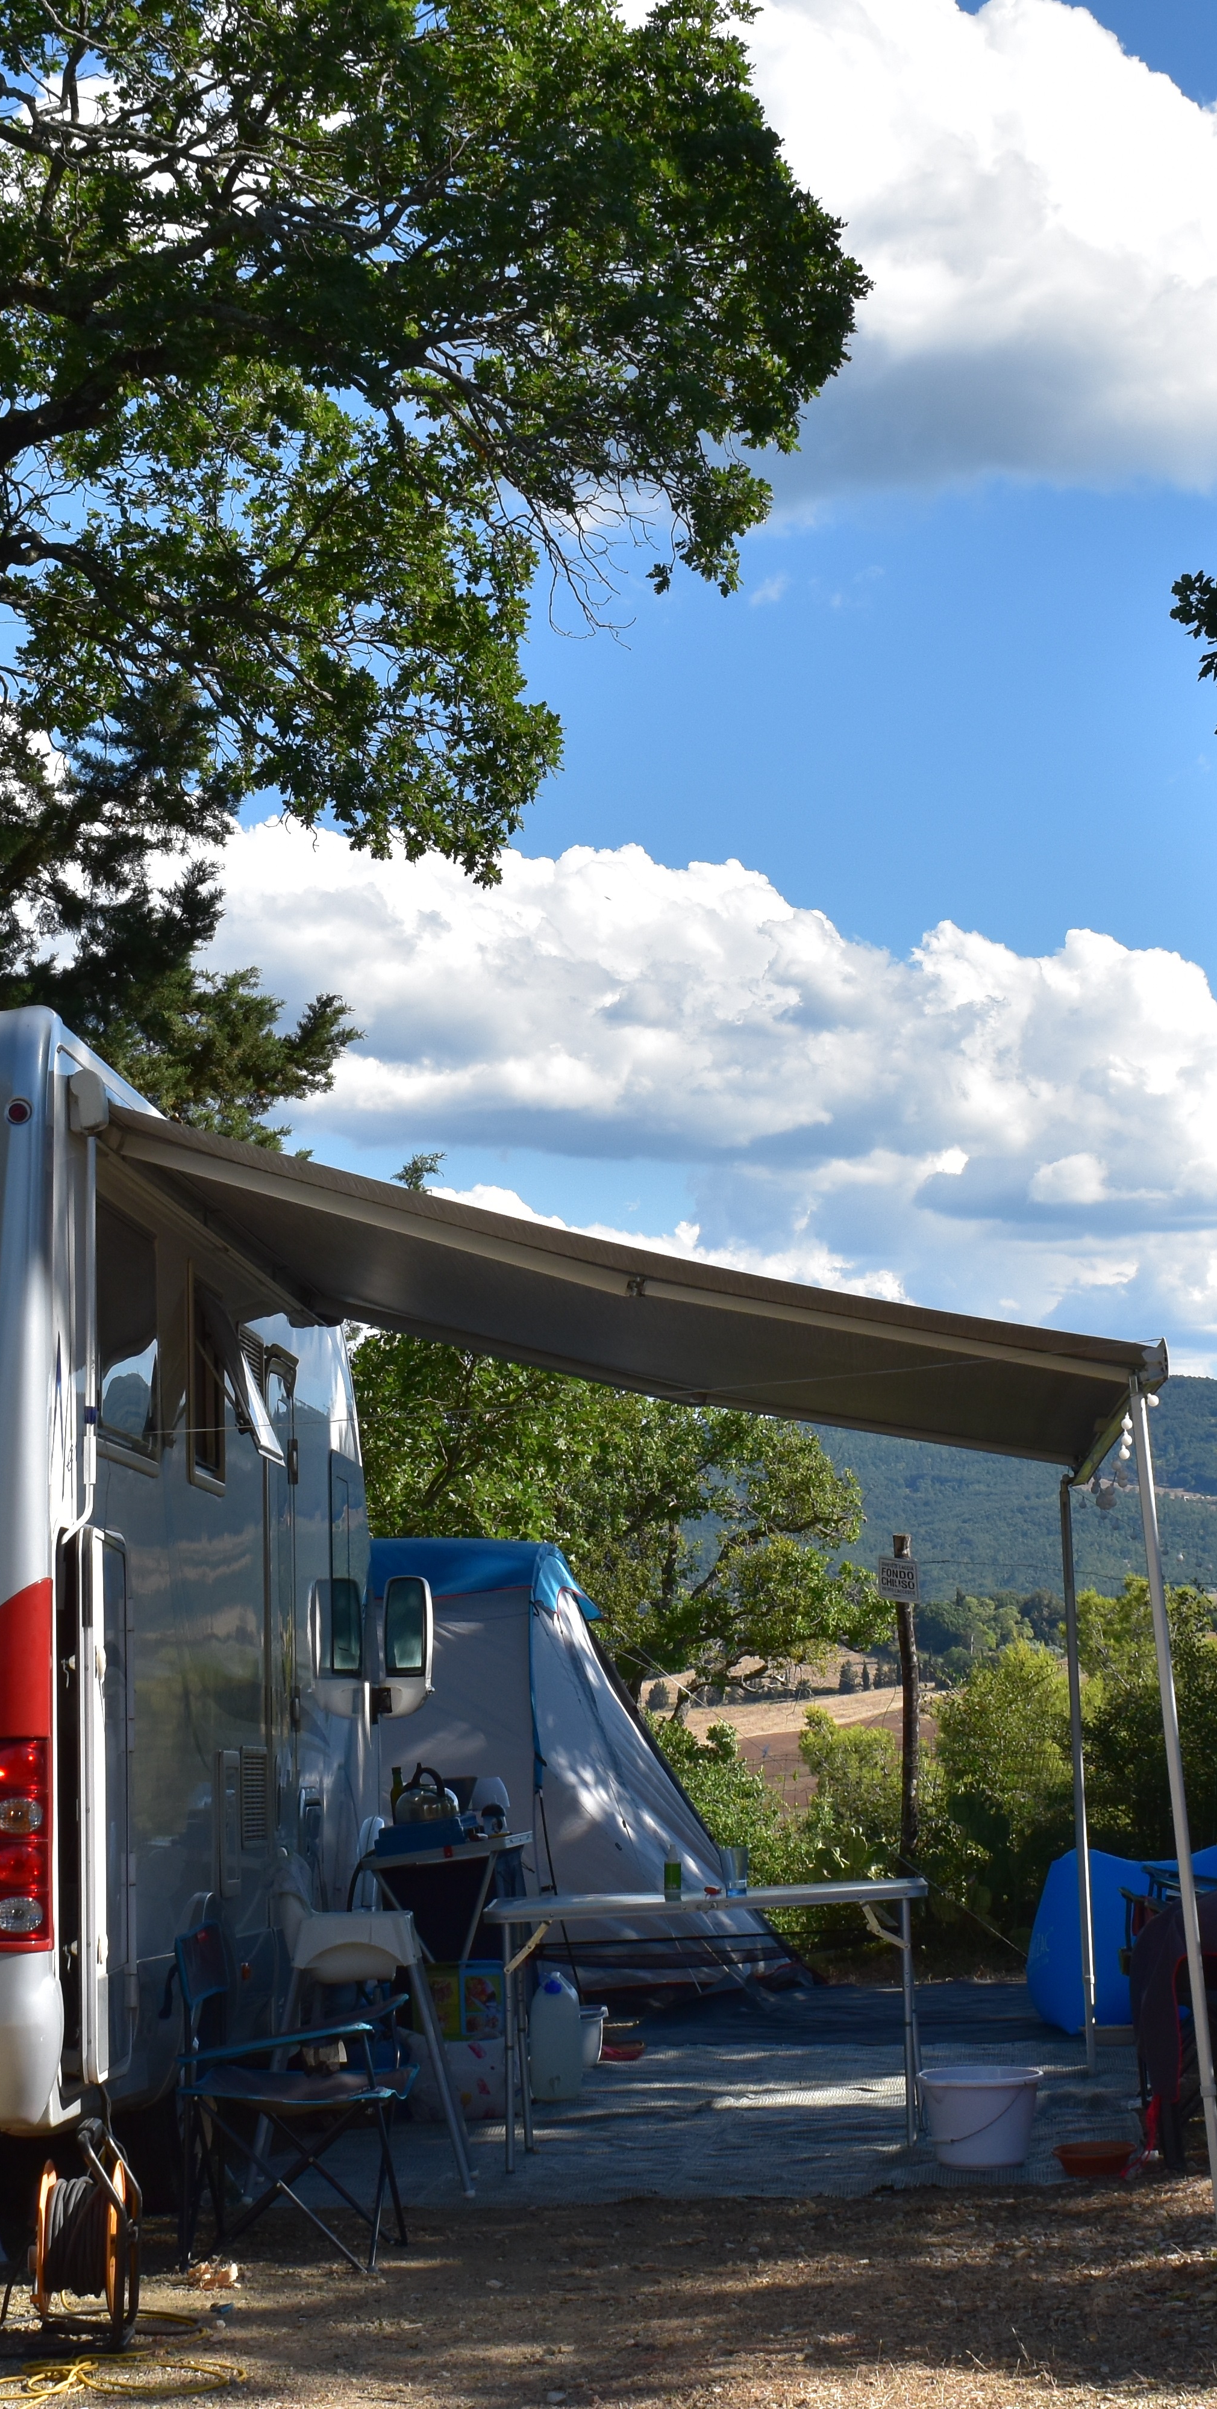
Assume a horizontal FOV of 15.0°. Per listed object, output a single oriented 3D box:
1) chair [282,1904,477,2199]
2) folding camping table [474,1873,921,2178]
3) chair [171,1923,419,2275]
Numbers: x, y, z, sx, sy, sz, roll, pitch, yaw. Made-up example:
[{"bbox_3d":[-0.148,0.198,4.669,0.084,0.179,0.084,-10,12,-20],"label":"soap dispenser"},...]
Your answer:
[{"bbox_3d":[-0.661,2.198,12.407,0.590,0.870,0.570,-1,-7,1],"label":"chair"},{"bbox_3d":[0.289,2.264,12.769,1.200,0.700,0.600,-3,-6,4],"label":"folding camping table"},{"bbox_3d":[-0.707,2.055,10.721,0.520,0.770,0.530,-2,-7,4],"label":"chair"}]

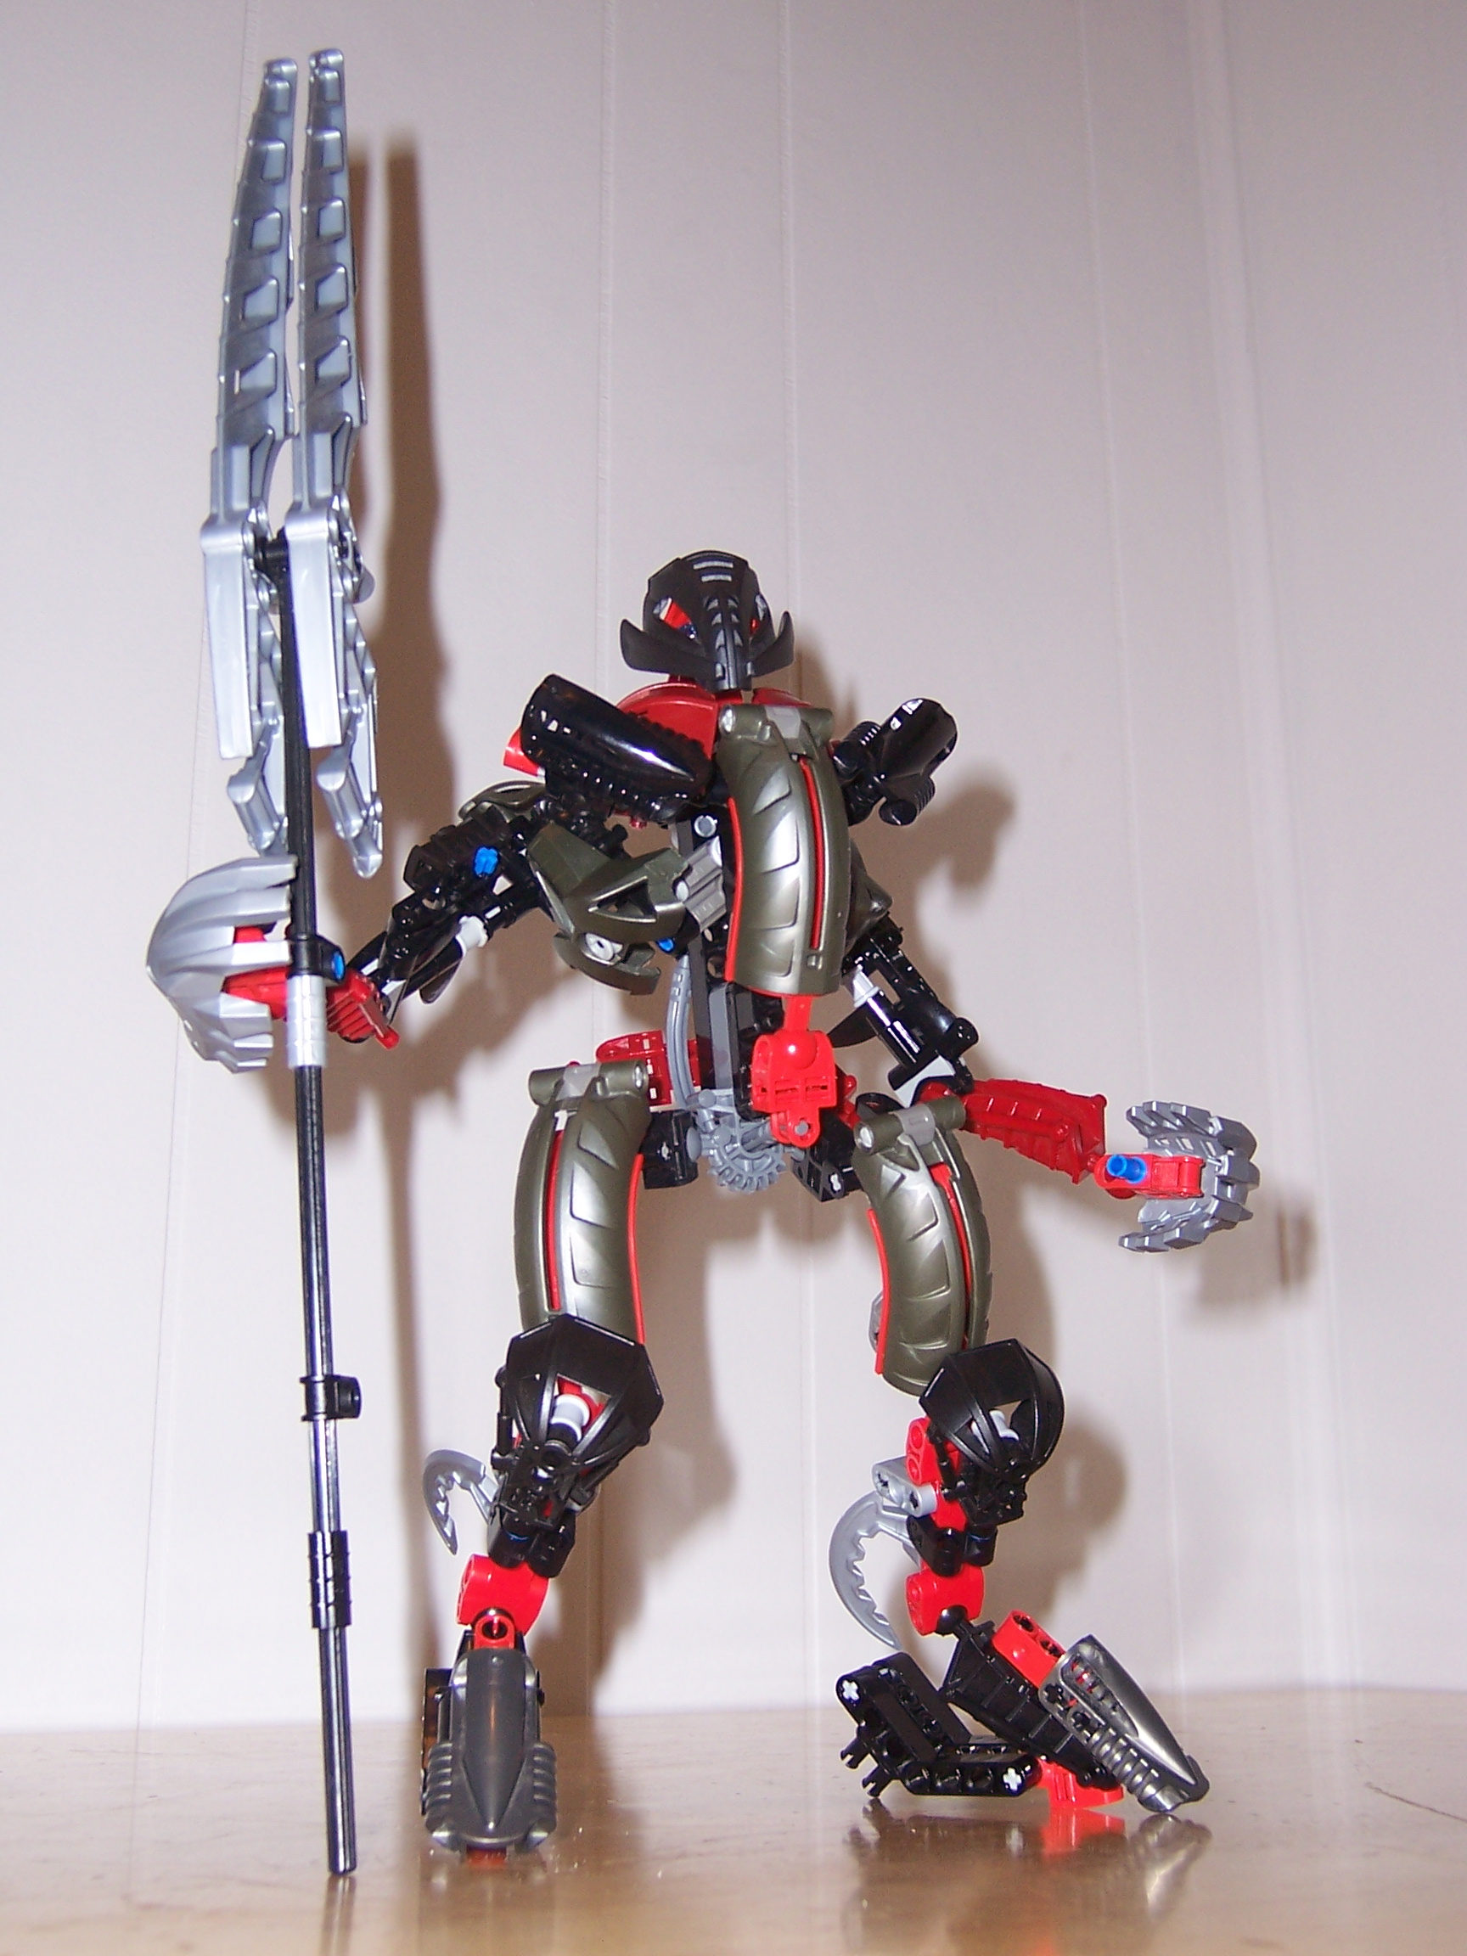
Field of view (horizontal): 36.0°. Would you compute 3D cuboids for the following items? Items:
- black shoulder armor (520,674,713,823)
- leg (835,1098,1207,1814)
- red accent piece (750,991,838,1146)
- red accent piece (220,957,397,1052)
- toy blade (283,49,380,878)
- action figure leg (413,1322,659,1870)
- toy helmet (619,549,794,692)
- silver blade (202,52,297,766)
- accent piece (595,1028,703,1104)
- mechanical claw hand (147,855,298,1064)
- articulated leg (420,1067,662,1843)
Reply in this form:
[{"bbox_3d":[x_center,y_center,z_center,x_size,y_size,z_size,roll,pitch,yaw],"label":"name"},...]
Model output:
[{"bbox_3d":[-0.025,-0.050,0.491,0.040,0.022,0.023,26,-13,7],"label":"black shoulder armor"},{"bbox_3d":[0.053,0.105,0.492,0.080,0.147,0.077,-7,-16,23],"label":"leg"},{"bbox_3d":[0.012,0.019,0.469,0.018,0.033,0.018,0,-15,0],"label":"red accent piece"},{"bbox_3d":[-0.083,0.005,0.444,0.034,0.019,0.019,0,-15,0],"label":"red accent piece"},{"bbox_3d":[-0.082,-0.108,0.462,0.017,0.184,0.024,-5,-15,-1],"label":"toy blade"},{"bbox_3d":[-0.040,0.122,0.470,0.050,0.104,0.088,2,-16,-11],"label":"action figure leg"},{"bbox_3d":[-0.006,-0.078,0.493,0.036,0.032,0.028,4,-5,-14],"label":"toy helmet"},{"bbox_3d":[-0.099,-0.114,0.464,0.017,0.167,0.024,-5,-15,-1],"label":"silver blade"},{"bbox_3d":[-0.018,0.019,0.486,0.023,0.017,0.017,0,-15,0],"label":"accent piece"},{"bbox_3d":[-0.100,-0.003,0.441,0.027,0.041,0.028,-3,-15,11],"label":"mechanical claw hand"},{"bbox_3d":[-0.040,0.097,0.473,0.049,0.154,0.080,1,-15,-5],"label":"articulated leg"}]

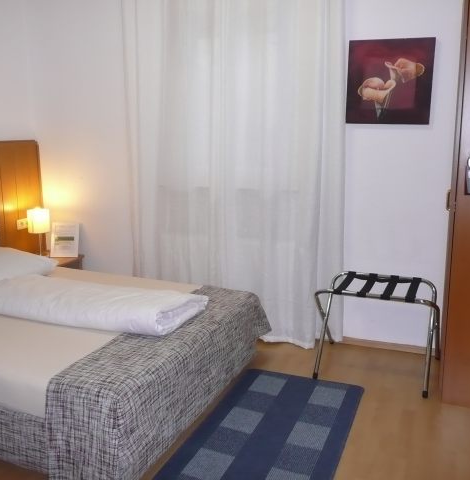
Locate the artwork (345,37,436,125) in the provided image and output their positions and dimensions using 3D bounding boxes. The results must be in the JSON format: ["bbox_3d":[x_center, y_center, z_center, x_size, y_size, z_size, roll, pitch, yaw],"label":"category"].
[{"bbox_3d":[0.941,-0.963,3.155,0.497,0.503,0.030,4,12,22],"label":"artwork"}]

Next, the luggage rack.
[{"bbox_3d":[0.877,0.531,3.152,0.675,0.535,0.580,4,12,22],"label":"luggage rack"}]

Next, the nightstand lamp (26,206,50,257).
[{"bbox_3d":[-1.582,-0.051,4.185,0.175,0.405,0.175,4,12,22],"label":"nightstand lamp"}]

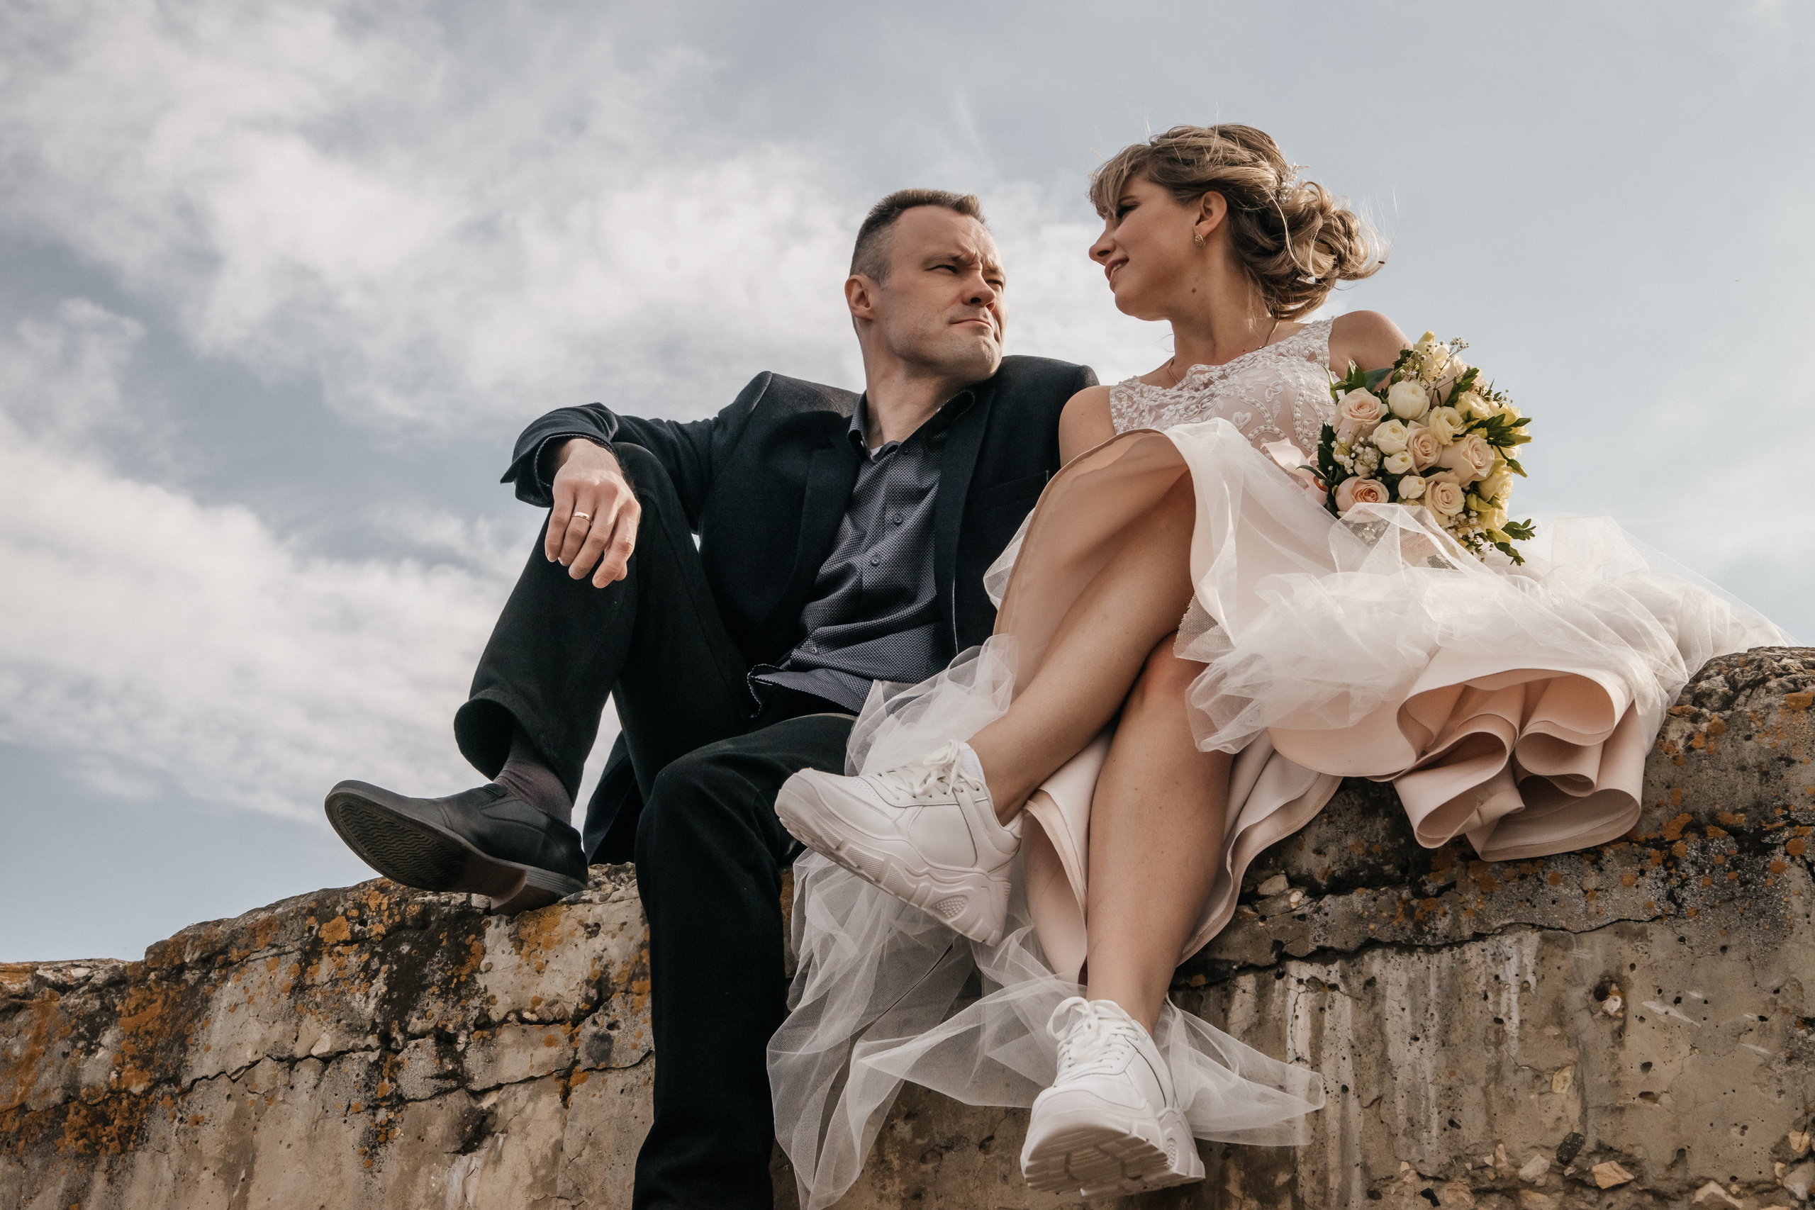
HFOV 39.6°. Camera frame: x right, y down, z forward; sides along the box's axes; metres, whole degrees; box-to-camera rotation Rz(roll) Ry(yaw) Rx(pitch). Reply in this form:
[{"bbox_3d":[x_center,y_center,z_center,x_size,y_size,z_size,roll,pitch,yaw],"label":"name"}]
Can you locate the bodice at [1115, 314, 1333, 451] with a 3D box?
[{"bbox_3d":[0.382,-0.178,2.820,0.310,0.320,0.220,-18,-24,16],"label":"bodice"}]

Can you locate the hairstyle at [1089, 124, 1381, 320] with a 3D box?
[{"bbox_3d":[0.375,-0.438,2.880,0.320,0.205,0.195,-6,-21,6],"label":"hairstyle"}]

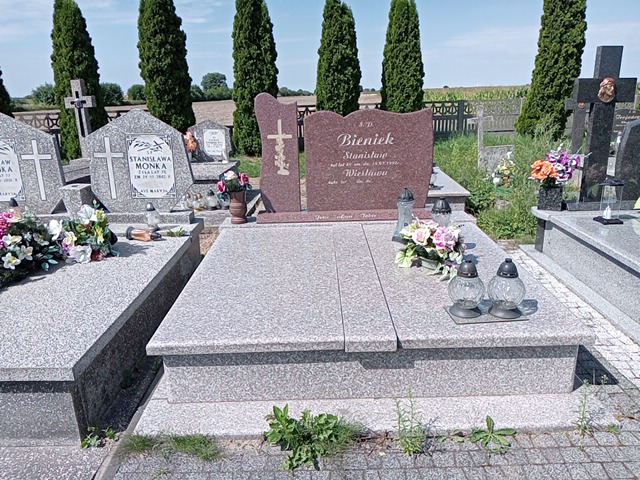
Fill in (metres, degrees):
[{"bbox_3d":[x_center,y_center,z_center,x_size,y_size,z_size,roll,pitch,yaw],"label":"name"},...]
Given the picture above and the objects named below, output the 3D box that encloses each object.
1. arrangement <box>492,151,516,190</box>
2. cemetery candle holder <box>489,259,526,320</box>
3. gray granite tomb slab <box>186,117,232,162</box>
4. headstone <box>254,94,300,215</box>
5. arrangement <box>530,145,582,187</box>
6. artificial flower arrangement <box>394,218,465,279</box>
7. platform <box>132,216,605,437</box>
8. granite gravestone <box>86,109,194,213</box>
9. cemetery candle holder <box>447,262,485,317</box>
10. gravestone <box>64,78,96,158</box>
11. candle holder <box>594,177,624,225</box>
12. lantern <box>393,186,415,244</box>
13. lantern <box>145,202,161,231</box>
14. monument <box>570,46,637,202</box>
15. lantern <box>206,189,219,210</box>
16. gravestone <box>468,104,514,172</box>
[{"bbox_3d":[2.637,-1.008,7.400,0.330,0.500,0.280,-1,16,0],"label":"arrangement"},{"bbox_3d":[0.882,0.218,2.436,0.176,0.262,0.176,-1,16,0],"label":"cemetery candle holder"},{"bbox_3d":[-1.440,-1.305,6.758,0.572,0.547,0.091,-1,17,0],"label":"gray granite tomb slab"},{"bbox_3d":[-0.307,-0.634,3.817,0.324,0.873,0.081,-1,17,0],"label":"headstone"},{"bbox_3d":[2.111,-0.665,4.620,0.440,0.370,0.340,-1,16,0],"label":"arrangement"},{"bbox_3d":[0.613,0.034,2.917,0.369,0.241,0.278,0,17,5],"label":"artificial flower arrangement"},{"bbox_3d":[0.219,0.321,3.206,1.982,0.381,2.274,-1,17,0],"label":"platform"},{"bbox_3d":[-1.359,-0.594,3.922,0.769,0.778,0.073,-1,17,1],"label":"granite gravestone"},{"bbox_3d":[0.701,0.220,2.454,0.175,0.255,0.175,-1,16,0],"label":"cemetery candle holder"},{"bbox_3d":[-3.098,-1.576,6.785,0.354,1.010,0.112,-1,17,0],"label":"gravestone"},{"bbox_3d":[2.059,-0.288,3.676,0.166,0.330,0.166,0,17,5],"label":"candle holder"},{"bbox_3d":[0.558,-0.166,3.354,0.155,0.354,0.155,-4,17,-9],"label":"lantern"},{"bbox_3d":[-1.242,-0.179,3.808,0.105,0.190,0.105,-6,18,-14],"label":"lantern"},{"bbox_3d":[2.430,-0.954,4.392,0.505,1.278,0.084,-1,16,0],"label":"monument"},{"bbox_3d":[-1.201,-0.454,5.800,0.135,0.235,0.135,-1,16,0],"label":"lantern"},{"bbox_3d":[2.750,-1.579,8.300,0.670,1.200,0.220,-1,16,0],"label":"gravestone"}]

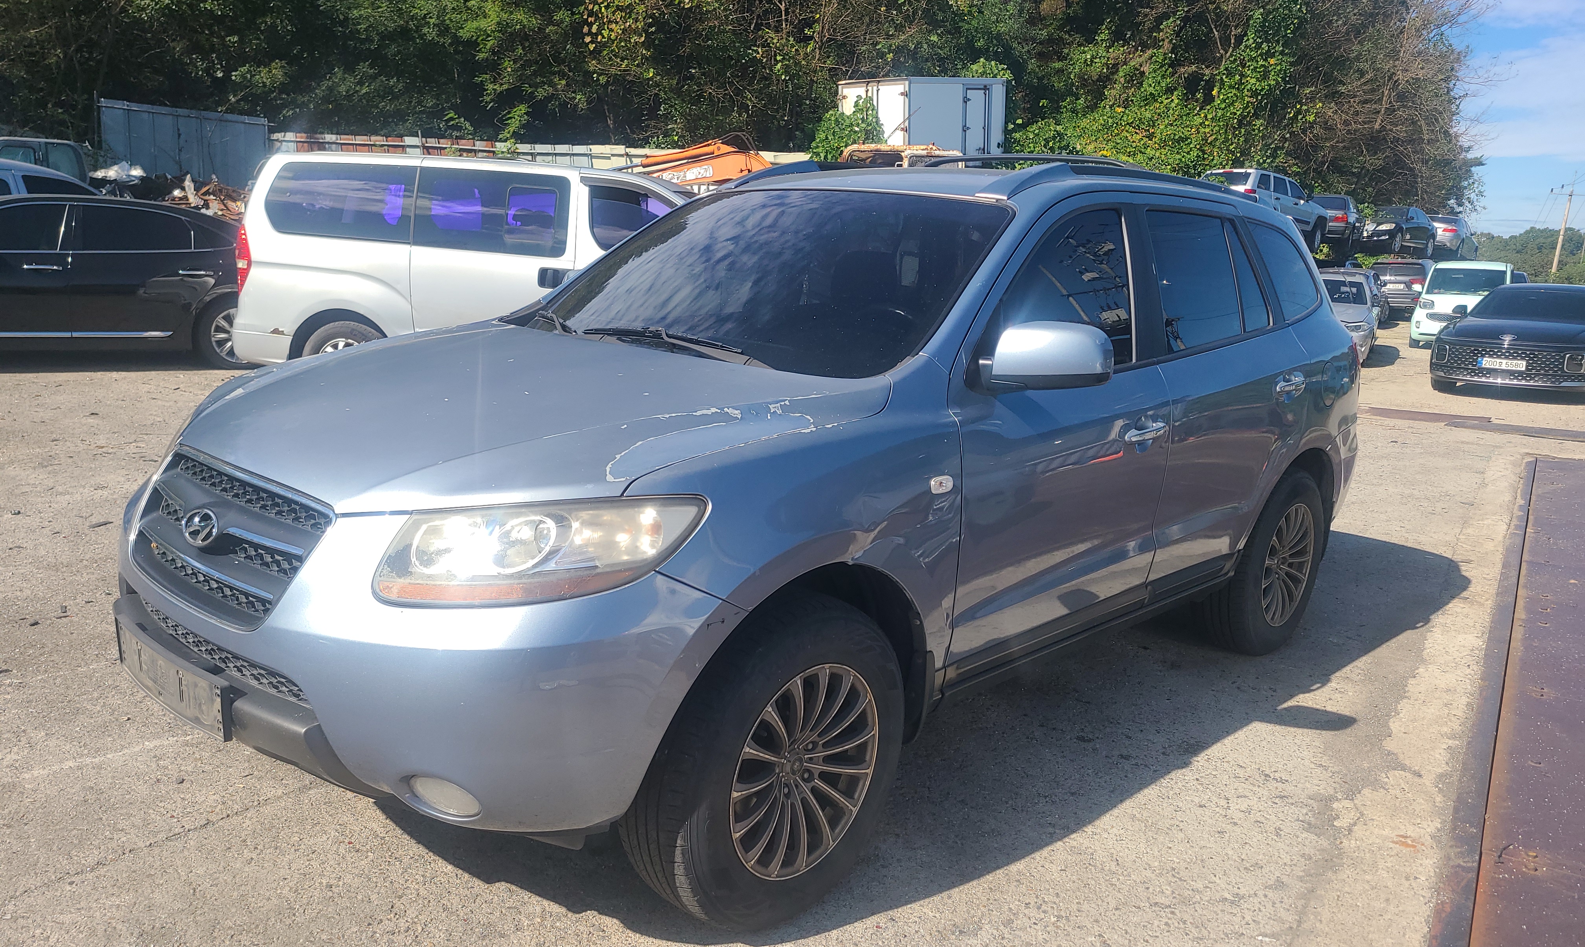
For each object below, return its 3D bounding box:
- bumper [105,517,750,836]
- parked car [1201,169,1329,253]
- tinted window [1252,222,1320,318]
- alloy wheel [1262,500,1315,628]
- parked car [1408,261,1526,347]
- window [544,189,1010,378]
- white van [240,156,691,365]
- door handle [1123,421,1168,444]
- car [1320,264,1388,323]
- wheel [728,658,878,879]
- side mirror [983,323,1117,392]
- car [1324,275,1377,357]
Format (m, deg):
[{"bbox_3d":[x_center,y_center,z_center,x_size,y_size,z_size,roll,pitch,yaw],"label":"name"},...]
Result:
[{"bbox_3d":[-1.020,0.306,2.669,1.850,0.640,0.740,14,16,41],"label":"bumper"},{"bbox_3d":[11.937,-6.686,30.250,4.630,1.740,1.840,-4,14,-43],"label":"parked car"},{"bbox_3d":[1.801,-0.731,4.305,0.090,0.350,0.640,-7,1,37],"label":"tinted window"},{"bbox_3d":[1.800,0.330,4.543,0.200,0.472,0.472,13,15,41],"label":"alloy wheel"},{"bbox_3d":[13.380,-3.314,23.607,1.595,1.700,3.600,10,13,31],"label":"parked car"},{"bbox_3d":[-0.153,-0.564,3.390,1.480,0.150,0.980,14,48,41],"label":"window"},{"bbox_3d":[-1.604,-1.407,9.303,5.120,1.925,1.920,5,11,10],"label":"white van"},{"bbox_3d":[0.991,-0.117,3.369,0.055,0.050,0.240,13,15,41],"label":"door handle"},{"bbox_3d":[15.242,-4.920,32.533,1.800,1.500,4.350,10,13,30],"label":"car"},{"bbox_3d":[-0.027,0.626,2.610,0.190,0.475,0.475,13,15,40],"label":"wheel"},{"bbox_3d":[0.611,-0.285,2.840,0.245,0.170,0.140,13,15,41],"label":"side mirror"},{"bbox_3d":[8.140,-2.490,18.640,1.820,1.440,4.650,9,13,26],"label":"car"}]

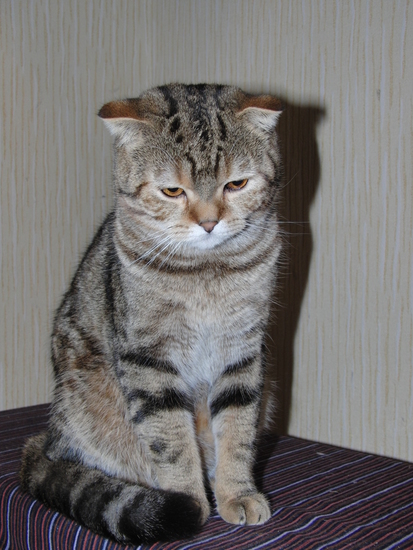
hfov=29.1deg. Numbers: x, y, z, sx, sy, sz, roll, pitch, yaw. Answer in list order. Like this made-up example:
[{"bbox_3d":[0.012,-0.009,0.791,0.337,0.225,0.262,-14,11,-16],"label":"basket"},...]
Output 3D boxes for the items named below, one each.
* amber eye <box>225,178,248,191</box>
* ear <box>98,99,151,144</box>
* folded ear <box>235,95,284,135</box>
[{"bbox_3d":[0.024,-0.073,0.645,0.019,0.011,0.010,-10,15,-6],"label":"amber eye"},{"bbox_3d":[-0.069,-0.129,0.670,0.039,0.032,0.026,-3,12,15],"label":"ear"},{"bbox_3d":[0.045,-0.135,0.670,0.036,0.028,0.026,-8,12,-13],"label":"folded ear"}]

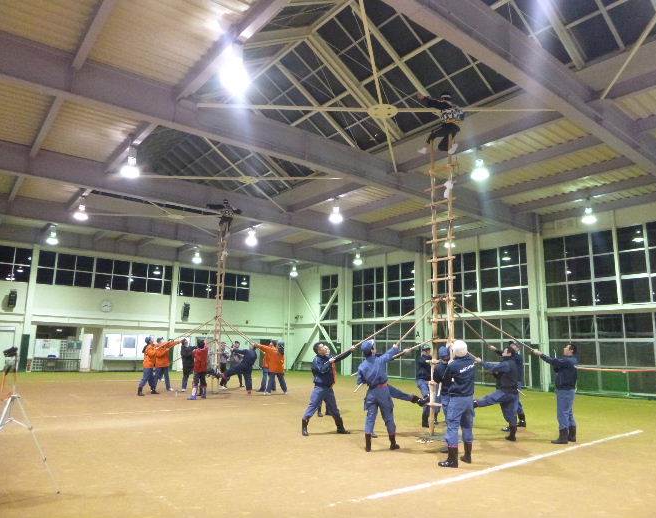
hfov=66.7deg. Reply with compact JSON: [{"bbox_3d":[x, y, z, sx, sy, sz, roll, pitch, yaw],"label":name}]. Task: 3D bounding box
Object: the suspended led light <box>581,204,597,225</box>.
[{"bbox_3d":[9.790,-1.666,18.662,0.530,0.700,0.530,1,-10,0],"label":"suspended led light"}]

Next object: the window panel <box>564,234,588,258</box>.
[{"bbox_3d":[11.635,-0.583,23.235,0.080,0.999,1.104,10,-13,-37],"label":"window panel"}]

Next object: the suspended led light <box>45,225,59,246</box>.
[{"bbox_3d":[-13.893,-1.185,25.138,0.560,0.950,0.560,1,-10,0],"label":"suspended led light"}]

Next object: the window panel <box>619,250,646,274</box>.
[{"bbox_3d":[13.050,0.164,21.208,0.080,1.005,1.056,10,-13,-37],"label":"window panel"}]

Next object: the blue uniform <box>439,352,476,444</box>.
[{"bbox_3d":[1.906,2.047,7.348,0.400,1.247,0.500,-8,-14,41],"label":"blue uniform"}]

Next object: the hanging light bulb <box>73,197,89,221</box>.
[{"bbox_3d":[-11.047,-2.218,22.341,0.580,0.970,0.580,10,-13,-37],"label":"hanging light bulb"}]

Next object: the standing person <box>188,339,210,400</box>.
[{"bbox_3d":[-3.943,3.365,15.178,0.520,1.750,0.450,0,-11,7],"label":"standing person"}]

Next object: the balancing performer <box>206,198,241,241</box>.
[{"bbox_3d":[-3.901,-1.463,18.700,1.250,1.500,0.600,2,-10,-5],"label":"balancing performer"}]

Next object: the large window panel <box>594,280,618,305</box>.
[{"bbox_3d":[12.282,1.461,21.931,0.080,1.083,1.018,10,-13,-37],"label":"large window panel"}]

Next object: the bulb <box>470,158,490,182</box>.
[{"bbox_3d":[4.421,-2.574,14.500,0.530,0.620,0.530,1,-10,0],"label":"bulb"}]

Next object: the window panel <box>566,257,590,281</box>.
[{"bbox_3d":[10.752,0.478,21.225,0.090,1.050,1.020,9,-13,-38],"label":"window panel"}]

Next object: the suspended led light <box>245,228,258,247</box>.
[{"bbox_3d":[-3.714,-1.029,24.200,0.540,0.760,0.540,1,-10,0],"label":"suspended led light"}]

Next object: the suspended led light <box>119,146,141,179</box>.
[{"bbox_3d":[-5.886,-2.891,14.781,0.540,0.950,0.540,1,-10,0],"label":"suspended led light"}]

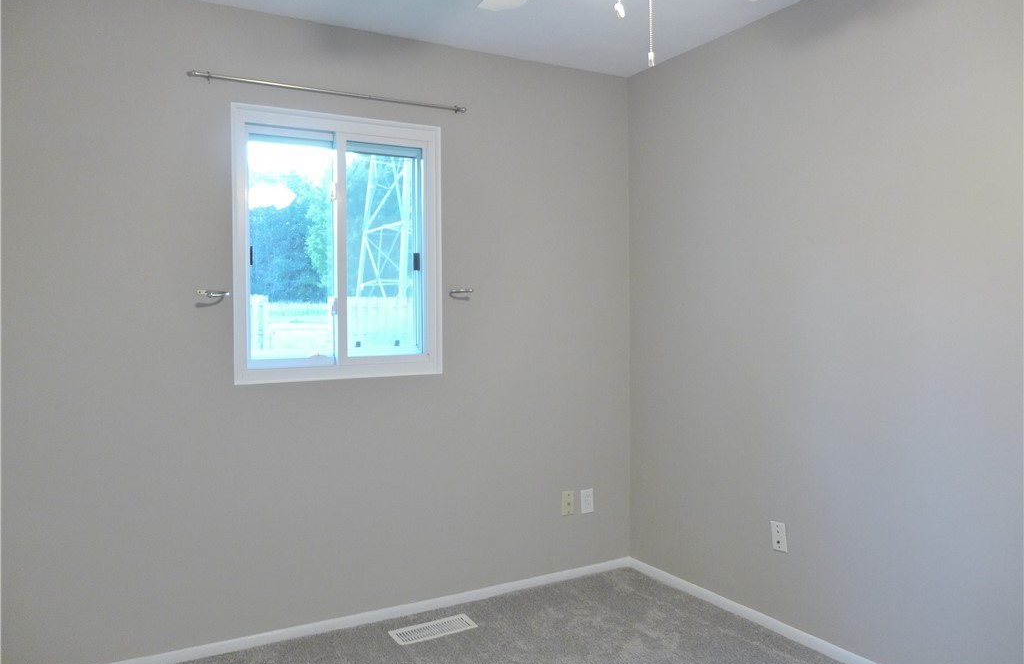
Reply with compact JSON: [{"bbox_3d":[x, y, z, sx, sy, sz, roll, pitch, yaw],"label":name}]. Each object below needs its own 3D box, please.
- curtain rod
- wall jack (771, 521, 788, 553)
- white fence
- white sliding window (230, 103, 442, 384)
[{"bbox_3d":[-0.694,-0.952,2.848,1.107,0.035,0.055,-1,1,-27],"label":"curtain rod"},{"bbox_3d":[1.058,0.815,2.821,0.012,0.115,0.071,-1,1,-31],"label":"wall jack"},{"bbox_3d":[-3.665,-0.123,15.044,3.548,1.278,0.120,-1,1,-27],"label":"white fence"},{"bbox_3d":[-0.692,-0.343,2.916,0.851,1.069,0.070,-1,1,-27],"label":"white sliding window"}]

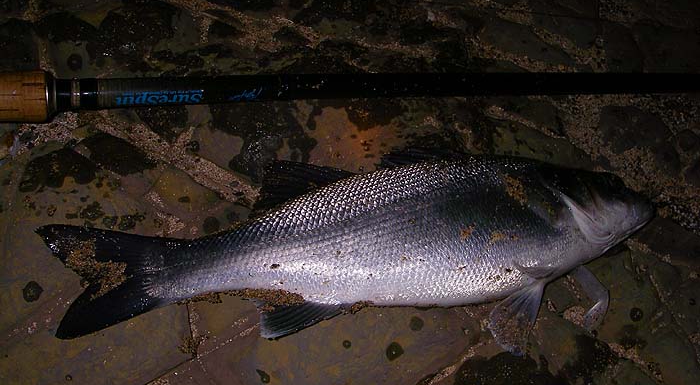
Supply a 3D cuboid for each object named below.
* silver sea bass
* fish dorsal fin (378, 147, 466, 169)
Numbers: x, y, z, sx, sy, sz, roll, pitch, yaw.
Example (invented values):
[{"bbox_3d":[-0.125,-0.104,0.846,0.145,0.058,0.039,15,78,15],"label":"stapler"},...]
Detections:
[{"bbox_3d":[0.003,0.049,0.599,0.492,0.066,0.177,-6,65,-3],"label":"silver sea bass"},{"bbox_3d":[0.059,-0.028,0.634,0.072,0.012,0.024,-9,65,-4],"label":"fish dorsal fin"}]

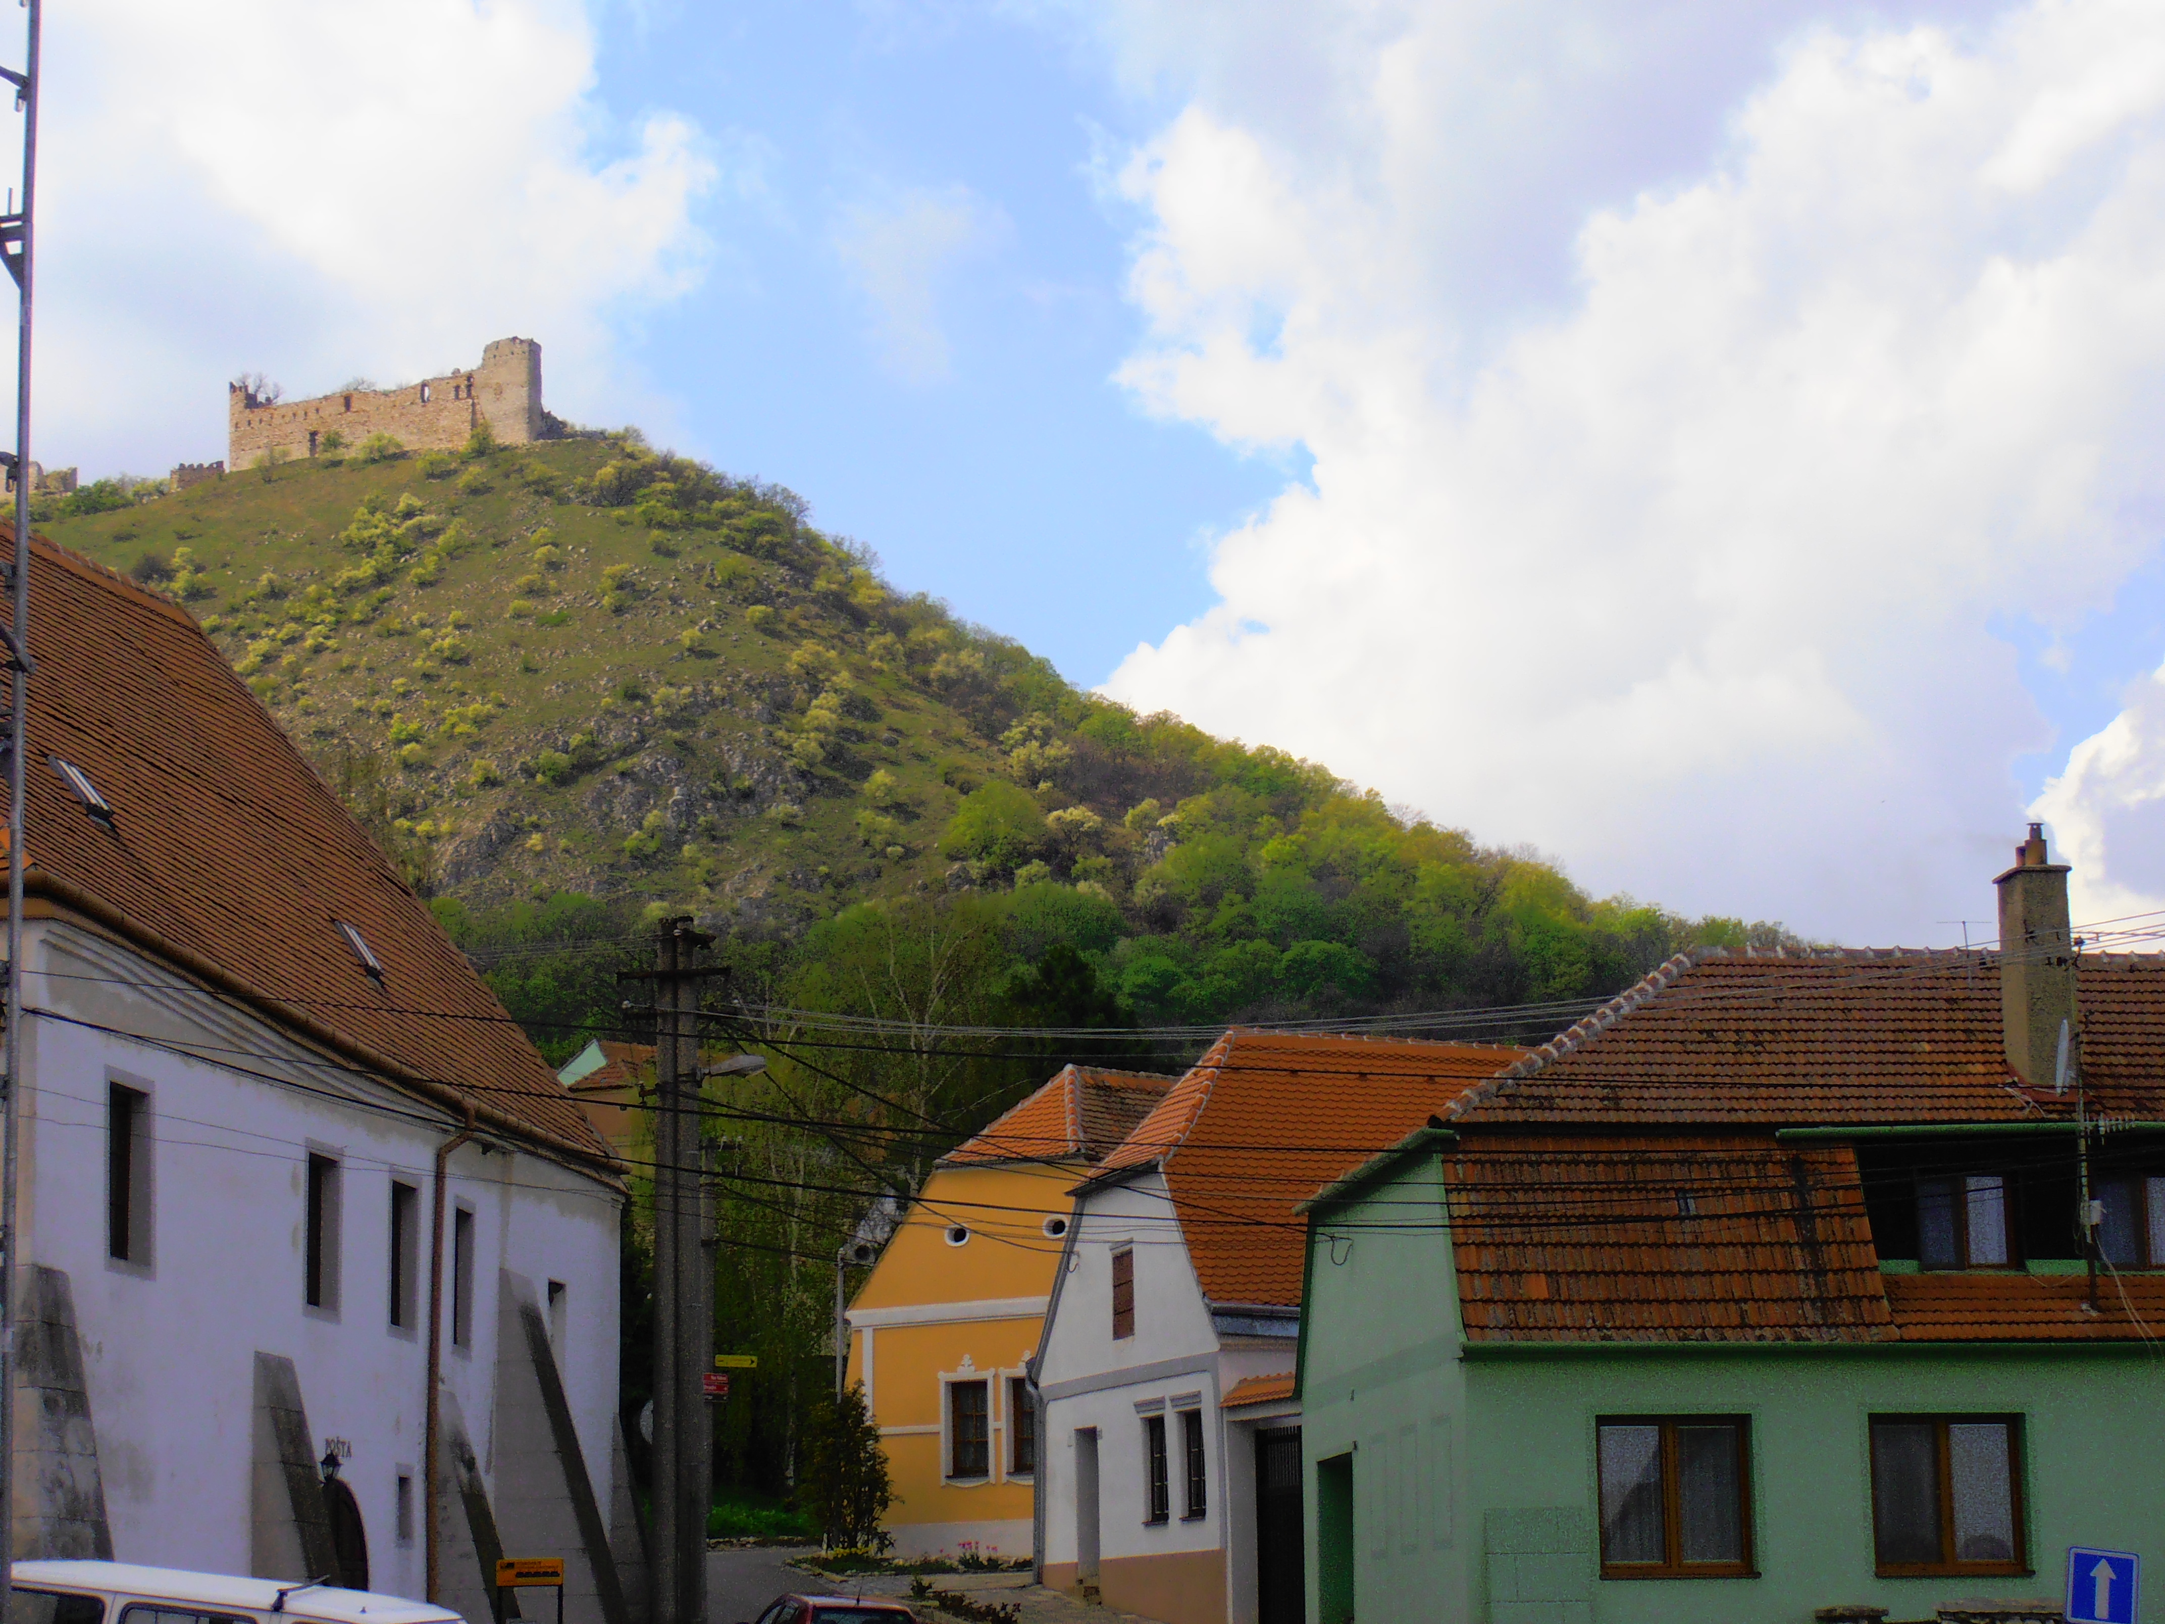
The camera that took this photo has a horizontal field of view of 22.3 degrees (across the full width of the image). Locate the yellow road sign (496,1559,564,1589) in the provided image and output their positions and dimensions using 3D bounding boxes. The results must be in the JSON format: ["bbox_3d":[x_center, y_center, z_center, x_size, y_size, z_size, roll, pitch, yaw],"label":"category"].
[{"bbox_3d":[-4.608,6.361,46.000,0.570,0.240,0.040,-1,-9,2],"label":"yellow road sign"}]

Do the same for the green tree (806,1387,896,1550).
[{"bbox_3d":[-3.372,9.455,79.500,1.300,2.450,1.300,-1,-9,0],"label":"green tree"}]

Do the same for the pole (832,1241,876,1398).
[{"bbox_3d":[-3.402,8.707,82.000,0.600,4.600,0.350,-1,-9,0],"label":"pole"}]

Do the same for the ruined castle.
[{"bbox_3d":[-107.744,-63.494,852.000,46.000,18.500,22.000,-1,-9,3],"label":"ruined castle"}]

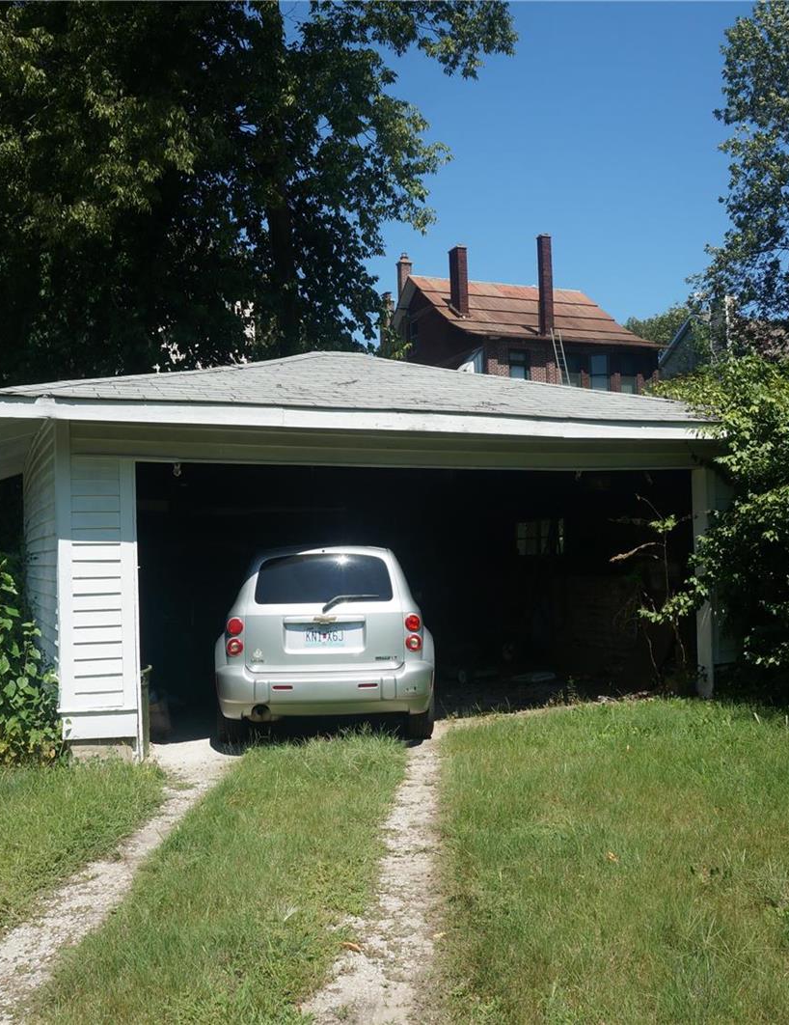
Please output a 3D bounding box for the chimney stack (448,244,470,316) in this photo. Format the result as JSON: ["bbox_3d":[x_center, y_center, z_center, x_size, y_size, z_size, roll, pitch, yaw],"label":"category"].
[{"bbox_3d":[2.793,-9.757,43.942,0.420,2.919,0.880,0,-2,-22],"label":"chimney stack"}]

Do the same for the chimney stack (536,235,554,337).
[{"bbox_3d":[6.439,-9.523,43.554,0.420,4.275,0.420,0,-2,-22],"label":"chimney stack"}]

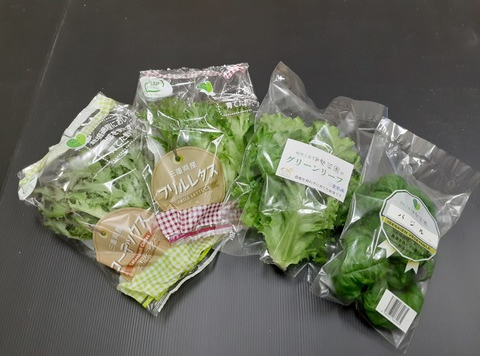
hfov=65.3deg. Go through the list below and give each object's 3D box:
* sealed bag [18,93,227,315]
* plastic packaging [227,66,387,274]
[{"bbox_3d":[-0.176,0.022,0.533,0.325,0.060,0.192,42,70,17],"label":"sealed bag"},{"bbox_3d":[0.090,-0.029,0.554,0.189,0.072,0.337,21,66,9],"label":"plastic packaging"}]

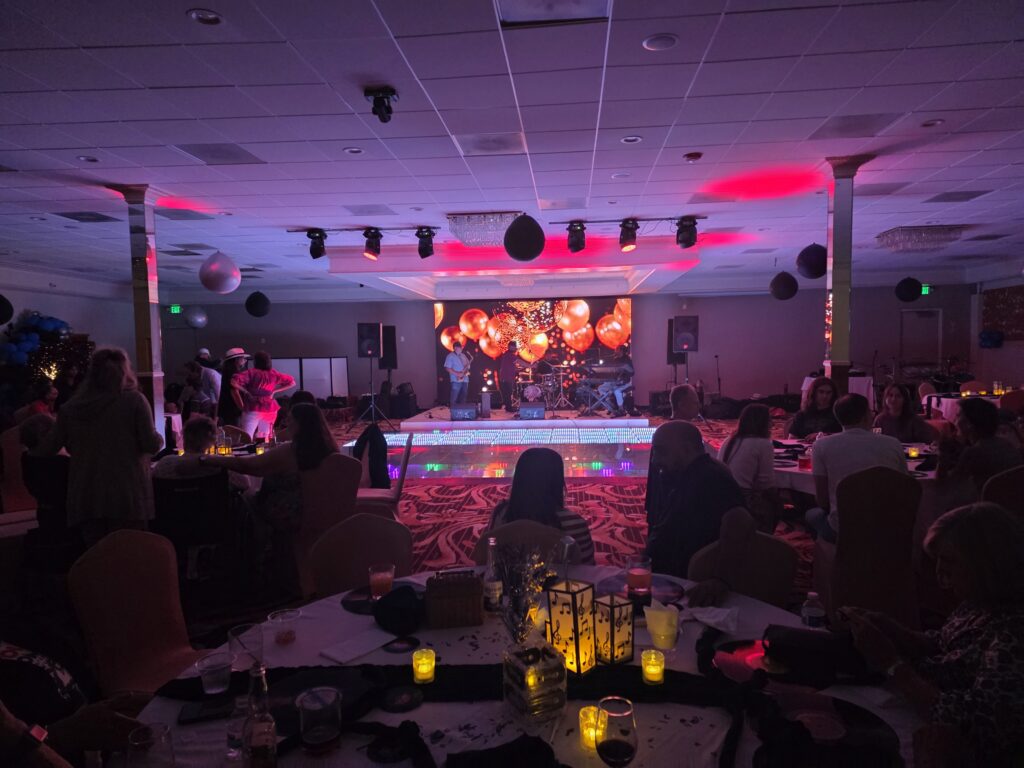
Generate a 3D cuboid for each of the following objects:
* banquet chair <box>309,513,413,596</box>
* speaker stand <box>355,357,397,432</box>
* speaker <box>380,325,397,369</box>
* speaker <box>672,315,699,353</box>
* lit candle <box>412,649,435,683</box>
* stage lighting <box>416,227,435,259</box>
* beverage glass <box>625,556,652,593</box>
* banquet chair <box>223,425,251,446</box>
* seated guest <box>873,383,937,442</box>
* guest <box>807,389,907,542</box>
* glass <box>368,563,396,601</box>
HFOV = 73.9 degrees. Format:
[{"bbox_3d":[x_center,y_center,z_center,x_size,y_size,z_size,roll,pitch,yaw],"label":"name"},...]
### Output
[{"bbox_3d":[-0.495,1.003,2.637,0.460,0.920,0.550,-2,3,-30],"label":"banquet chair"},{"bbox_3d":[-2.765,0.209,13.363,0.920,1.490,0.860,-1,3,5],"label":"speaker stand"},{"bbox_3d":[-3.013,-0.878,16.600,0.420,1.030,0.420,-1,3,5],"label":"speaker"},{"bbox_3d":[3.286,-0.935,12.830,0.440,0.680,0.380,-1,3,8],"label":"speaker"},{"bbox_3d":[-0.223,0.722,1.738,0.058,0.066,0.058,-1,3,5],"label":"lit candle"},{"bbox_3d":[-1.260,-2.050,9.855,0.280,0.440,0.270,-1,3,5],"label":"stage lighting"},{"bbox_3d":[0.429,0.648,2.310,0.084,0.097,0.084,-1,2,0],"label":"beverage glass"},{"bbox_3d":[-2.594,0.848,6.229,0.450,0.910,0.570,-2,3,-10],"label":"banquet chair"},{"bbox_3d":[3.176,0.629,5.563,0.520,1.230,0.780,1,3,32],"label":"seated guest"},{"bbox_3d":[2.050,0.707,4.156,0.560,1.310,0.750,-1,3,7],"label":"guest"},{"bbox_3d":[-0.435,0.661,2.282,0.085,0.102,0.085,-1,3,5],"label":"glass"}]

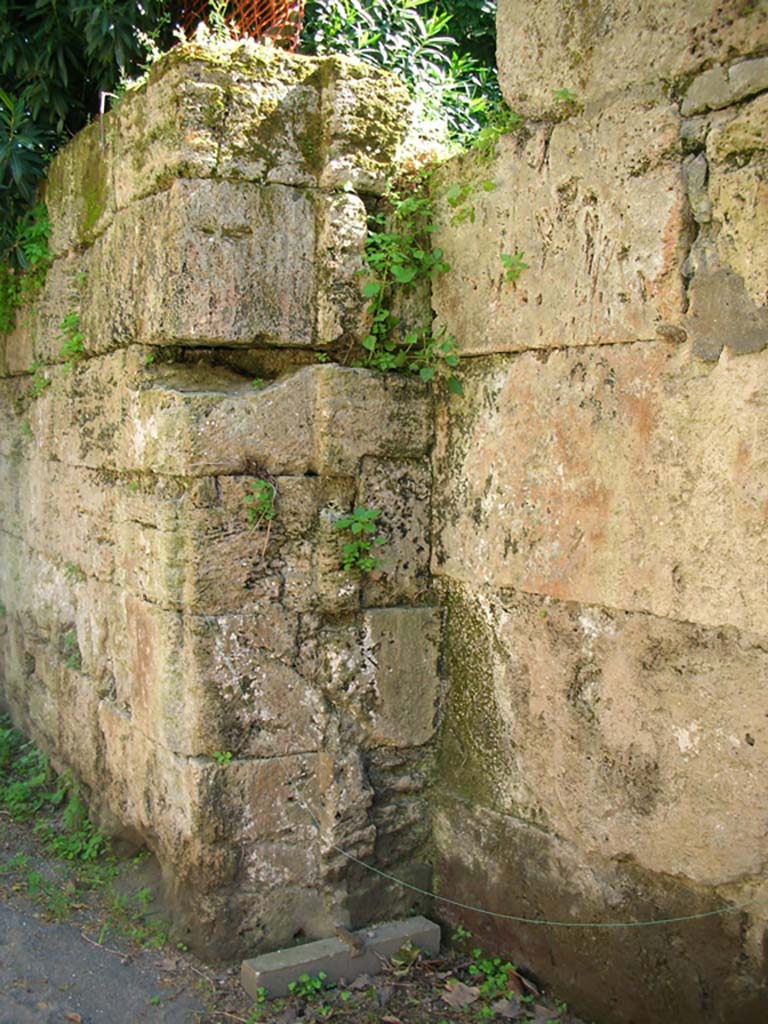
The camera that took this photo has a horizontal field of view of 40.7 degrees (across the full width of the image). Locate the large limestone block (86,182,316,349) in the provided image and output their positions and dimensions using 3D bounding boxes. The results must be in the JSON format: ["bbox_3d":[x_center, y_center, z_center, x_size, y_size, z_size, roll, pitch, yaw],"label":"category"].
[{"bbox_3d":[-0.601,-0.731,3.331,0.410,0.450,0.800,-3,5,-27],"label":"large limestone block"}]

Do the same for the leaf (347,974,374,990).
[{"bbox_3d":[-0.068,1.307,2.876,0.070,0.025,0.050,0,5,0],"label":"leaf"}]

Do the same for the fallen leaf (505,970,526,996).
[{"bbox_3d":[0.360,1.292,2.837,0.055,0.055,0.040,0,5,0],"label":"fallen leaf"}]

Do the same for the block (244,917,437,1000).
[{"bbox_3d":[-0.115,1.281,2.990,0.576,0.073,0.097,-3,6,-26],"label":"block"}]

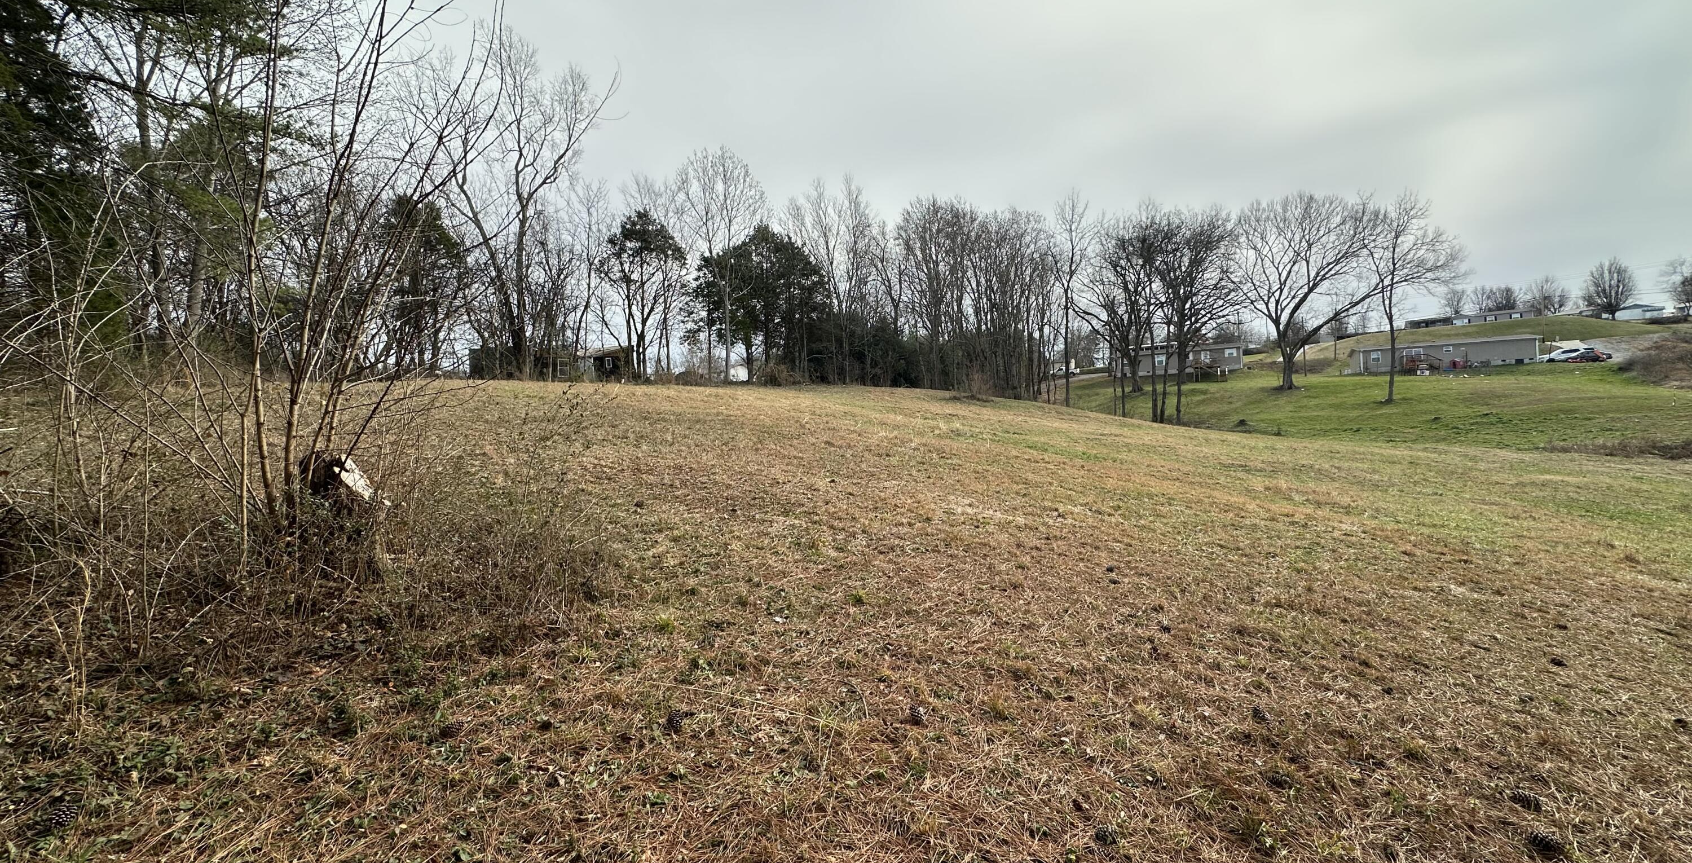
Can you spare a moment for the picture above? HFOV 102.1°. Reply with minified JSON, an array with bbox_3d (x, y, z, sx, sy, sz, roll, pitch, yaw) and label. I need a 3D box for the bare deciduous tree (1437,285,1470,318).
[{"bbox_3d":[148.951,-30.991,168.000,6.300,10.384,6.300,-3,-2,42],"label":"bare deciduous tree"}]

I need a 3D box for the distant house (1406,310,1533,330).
[{"bbox_3d":[133.111,-24.250,147.889,19.800,4.000,8.000,-2,-2,23],"label":"distant house"}]

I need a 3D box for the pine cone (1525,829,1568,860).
[{"bbox_3d":[2.495,1.470,2.434,0.065,0.060,0.100,-2,-2,-3],"label":"pine cone"}]

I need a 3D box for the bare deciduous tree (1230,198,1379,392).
[{"bbox_3d":[44.174,-13.577,66.000,12.000,19.123,11.500,-3,-2,34],"label":"bare deciduous tree"}]

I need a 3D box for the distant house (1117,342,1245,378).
[{"bbox_3d":[48.910,-10.271,101.564,16.600,4.100,8.000,-2,-2,19],"label":"distant house"}]

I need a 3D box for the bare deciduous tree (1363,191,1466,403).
[{"bbox_3d":[47.289,-11.203,57.000,7.000,17.561,7.000,-3,-2,40],"label":"bare deciduous tree"}]

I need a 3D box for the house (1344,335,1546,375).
[{"bbox_3d":[81.676,-10.323,94.870,18.400,4.000,7.800,-2,-2,24],"label":"house"}]

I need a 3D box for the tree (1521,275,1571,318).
[{"bbox_3d":[168.761,-32.509,165.000,8.000,10.518,8.500,0,-2,-44],"label":"tree"}]

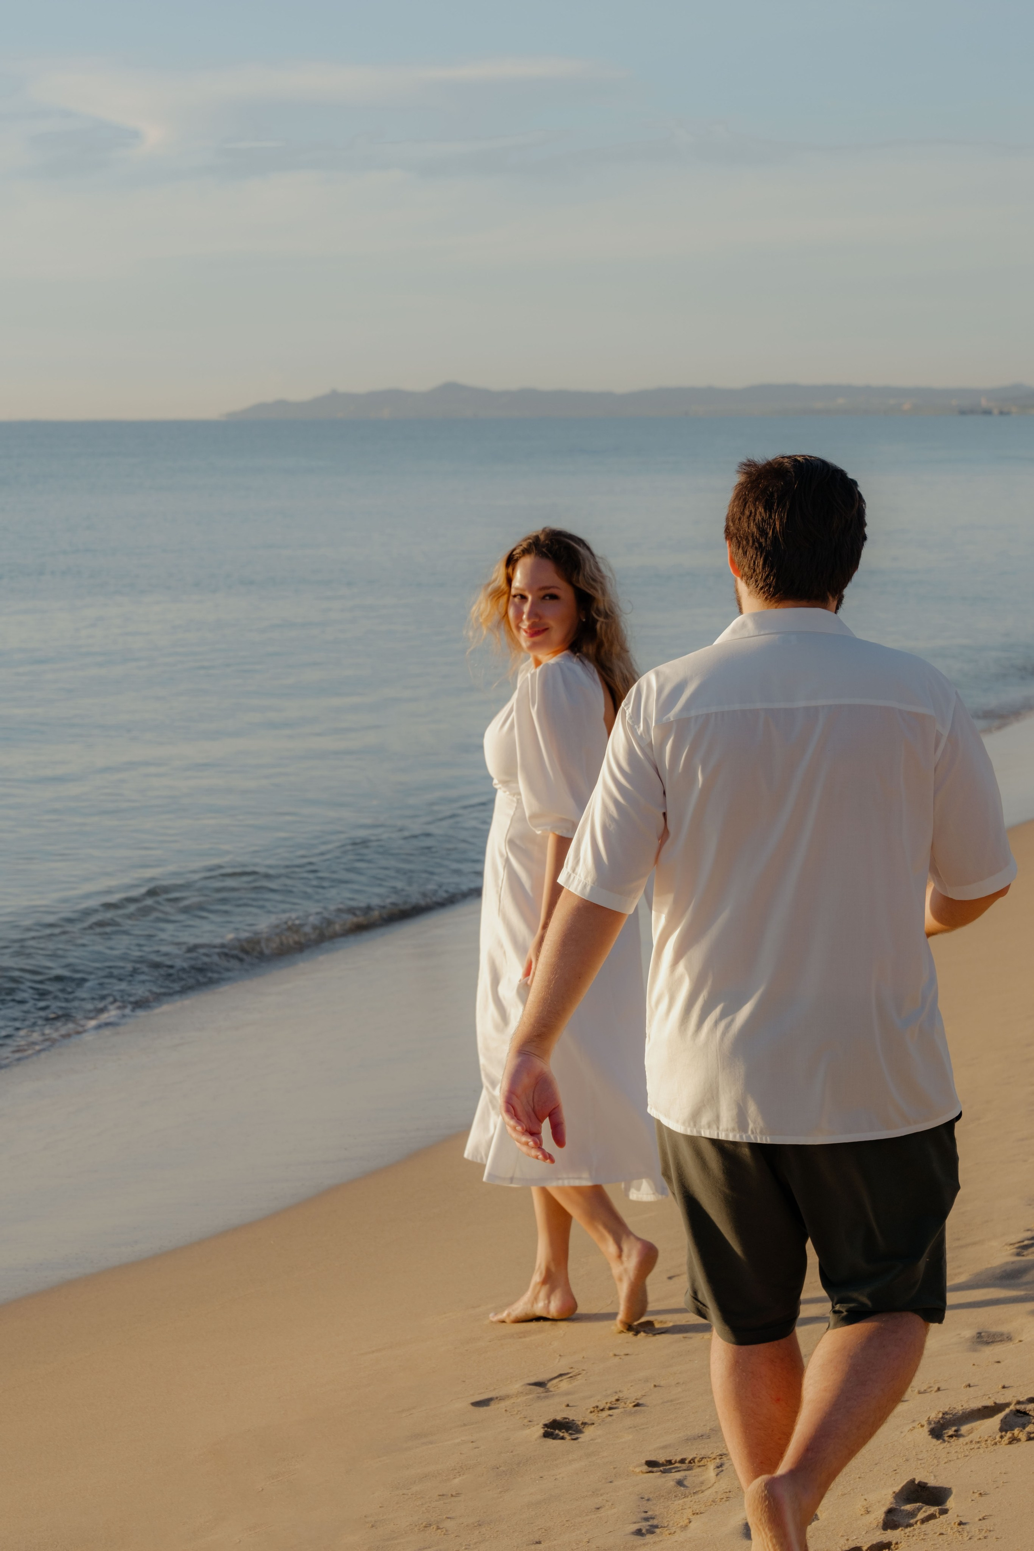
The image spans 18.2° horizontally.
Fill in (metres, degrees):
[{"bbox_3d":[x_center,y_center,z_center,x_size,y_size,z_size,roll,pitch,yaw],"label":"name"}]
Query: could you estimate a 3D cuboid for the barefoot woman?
[{"bbox_3d":[0.100,0.313,6.486,0.404,1.615,0.480,0,6,0],"label":"barefoot woman"}]

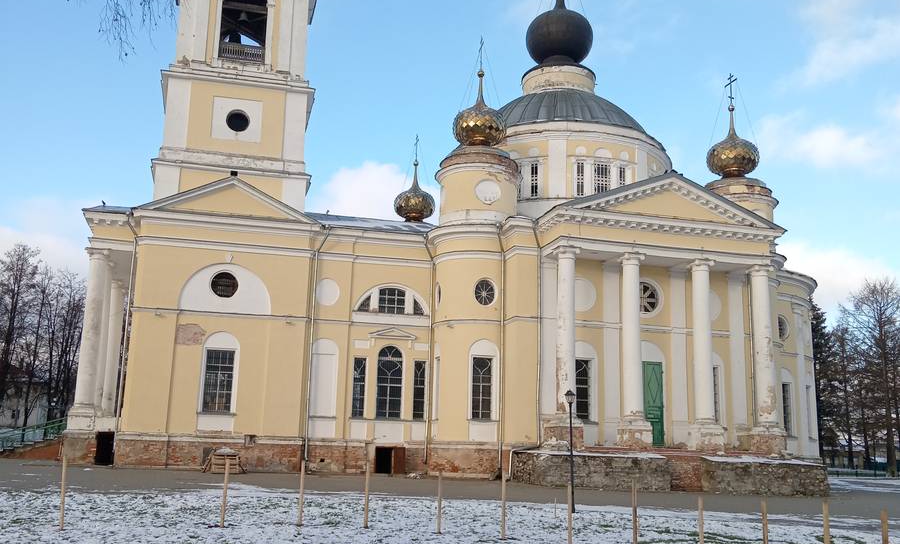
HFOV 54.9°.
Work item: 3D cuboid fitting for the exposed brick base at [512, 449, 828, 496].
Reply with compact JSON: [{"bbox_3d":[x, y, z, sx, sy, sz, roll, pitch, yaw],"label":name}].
[{"bbox_3d":[9.102,8.346,35.791,12.666,1.373,3.200,4,-12,-14],"label":"exposed brick base"}]

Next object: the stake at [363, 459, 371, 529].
[{"bbox_3d":[-1.469,3.951,15.448,0.063,1.190,0.063,2,-11,0],"label":"stake"}]

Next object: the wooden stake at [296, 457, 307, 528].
[{"bbox_3d":[-2.659,3.963,15.535,0.063,1.143,0.063,2,-11,0],"label":"wooden stake"}]

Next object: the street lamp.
[{"bbox_3d":[2.988,4.320,20.984,0.270,2.928,0.270,4,-12,-14],"label":"street lamp"}]

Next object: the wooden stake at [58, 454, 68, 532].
[{"bbox_3d":[-6.282,3.589,14.098,0.063,1.184,0.063,-2,-10,-1],"label":"wooden stake"}]

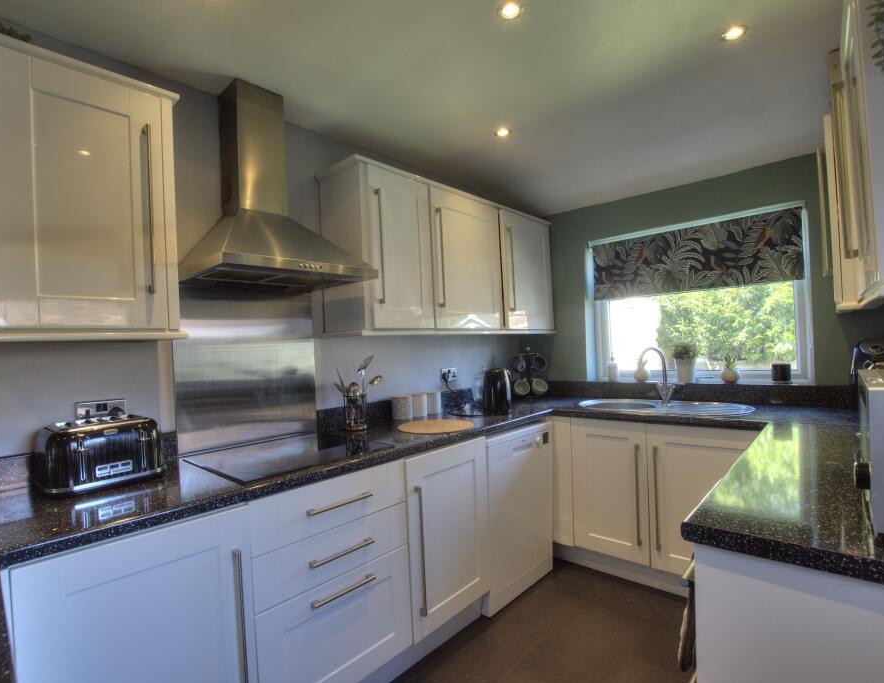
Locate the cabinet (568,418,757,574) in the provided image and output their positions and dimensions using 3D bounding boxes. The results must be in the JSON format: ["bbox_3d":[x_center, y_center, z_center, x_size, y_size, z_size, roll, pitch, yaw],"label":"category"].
[{"bbox_3d":[1.223,0.778,2.384,0.798,0.727,0.576,-3,-1,39],"label":"cabinet"}]

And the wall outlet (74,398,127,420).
[{"bbox_3d":[-1.178,0.251,1.476,0.012,0.086,0.143,-3,-1,44],"label":"wall outlet"}]

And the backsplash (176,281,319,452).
[{"bbox_3d":[-0.830,0.113,1.887,0.020,0.680,0.597,-2,0,45],"label":"backsplash"}]

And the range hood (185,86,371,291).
[{"bbox_3d":[-0.663,-0.638,1.724,0.475,0.798,0.606,-3,-1,44],"label":"range hood"}]

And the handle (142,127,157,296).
[{"bbox_3d":[-0.918,-0.416,1.345,0.036,0.530,0.015,-2,0,45],"label":"handle"}]

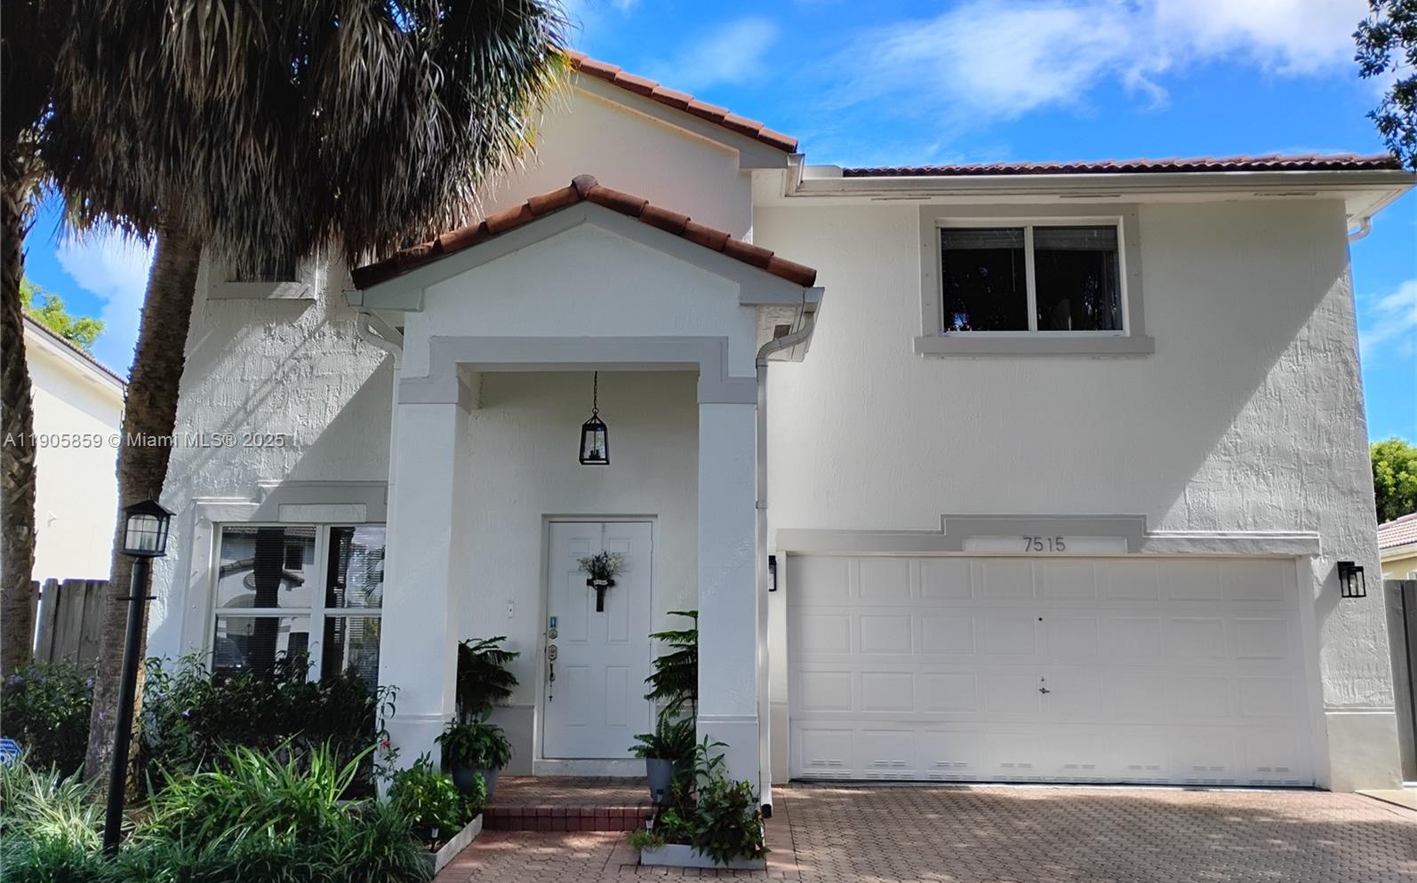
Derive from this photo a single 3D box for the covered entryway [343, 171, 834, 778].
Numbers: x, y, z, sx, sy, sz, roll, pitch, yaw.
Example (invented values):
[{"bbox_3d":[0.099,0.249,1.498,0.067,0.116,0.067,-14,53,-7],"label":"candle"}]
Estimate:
[{"bbox_3d":[-0.902,0.459,9.196,3.585,4.690,1.930,0,-10,3],"label":"covered entryway"}]

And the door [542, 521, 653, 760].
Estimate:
[{"bbox_3d":[-0.945,1.707,9.920,0.925,2.030,0.080,0,-10,3],"label":"door"}]

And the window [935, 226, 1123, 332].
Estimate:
[{"bbox_3d":[3.249,-1.664,11.560,1.860,1.240,0.100,0,-10,3],"label":"window"}]

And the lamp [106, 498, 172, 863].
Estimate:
[{"bbox_3d":[-3.566,1.438,7.084,0.250,2.200,0.250,2,-10,-9],"label":"lamp"}]

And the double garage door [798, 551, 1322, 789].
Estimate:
[{"bbox_3d":[3.209,2.182,11.000,4.880,2.130,0.100,0,-10,3],"label":"double garage door"}]

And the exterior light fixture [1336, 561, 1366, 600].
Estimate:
[{"bbox_3d":[6.055,1.290,10.771,0.150,0.335,0.210,0,-10,3],"label":"exterior light fixture"}]

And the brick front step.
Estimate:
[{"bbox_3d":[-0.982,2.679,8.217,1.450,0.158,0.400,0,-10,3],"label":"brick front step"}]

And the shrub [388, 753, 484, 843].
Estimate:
[{"bbox_3d":[-1.739,2.274,7.358,0.570,0.570,0.540,0,-10,3],"label":"shrub"}]

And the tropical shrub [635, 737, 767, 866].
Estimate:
[{"bbox_3d":[-0.048,2.231,7.133,0.820,0.700,0.780,0,-10,3],"label":"tropical shrub"}]

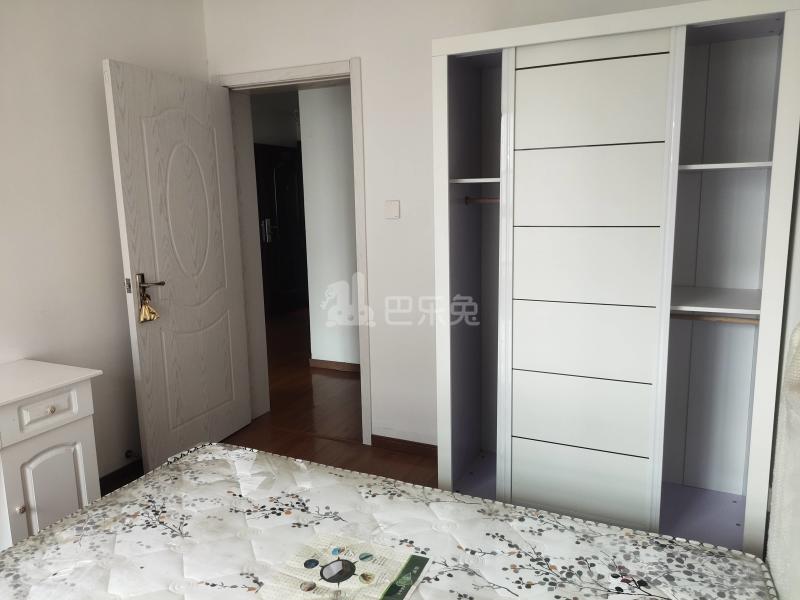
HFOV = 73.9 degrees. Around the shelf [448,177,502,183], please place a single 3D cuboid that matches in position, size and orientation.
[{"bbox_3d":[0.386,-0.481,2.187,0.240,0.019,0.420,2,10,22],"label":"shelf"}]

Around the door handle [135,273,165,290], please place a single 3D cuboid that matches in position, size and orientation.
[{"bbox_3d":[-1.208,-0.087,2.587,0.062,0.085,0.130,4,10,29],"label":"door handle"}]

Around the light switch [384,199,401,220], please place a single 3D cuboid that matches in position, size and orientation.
[{"bbox_3d":[-0.042,-0.466,2.745,0.087,0.091,0.013,2,10,22],"label":"light switch"}]

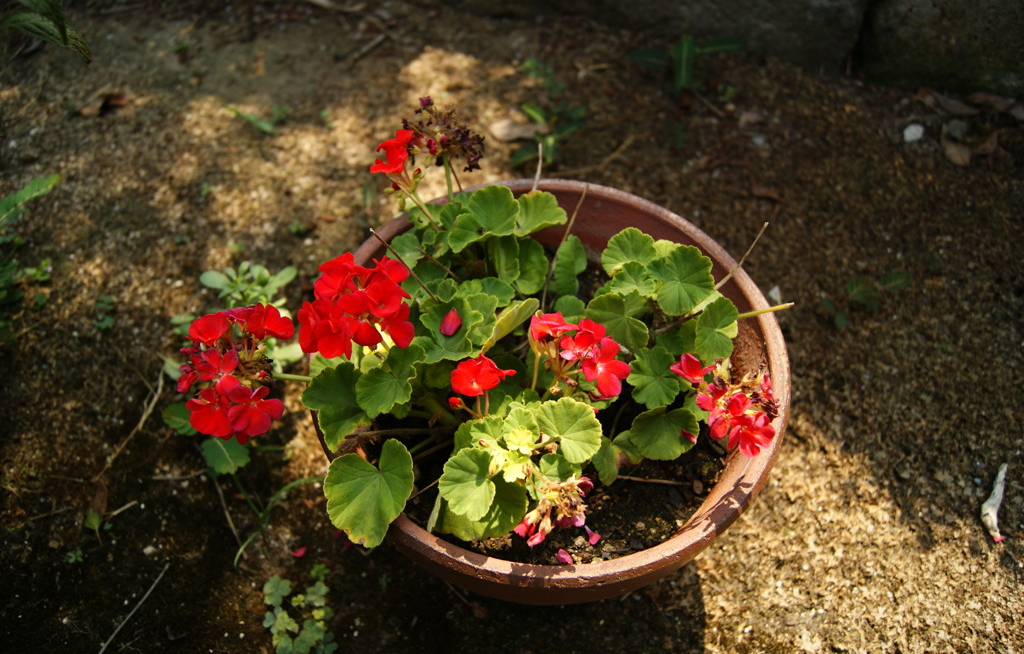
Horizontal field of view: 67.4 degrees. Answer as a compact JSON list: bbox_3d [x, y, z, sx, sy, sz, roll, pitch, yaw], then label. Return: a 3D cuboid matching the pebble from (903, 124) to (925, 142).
[{"bbox_3d":[0.520,-0.252,0.996,0.025,0.015,0.021,-13,55,-11],"label":"pebble"}]

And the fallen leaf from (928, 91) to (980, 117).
[{"bbox_3d":[0.629,-0.319,1.092,0.068,0.015,0.023,38,60,25],"label":"fallen leaf"}]

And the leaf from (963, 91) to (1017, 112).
[{"bbox_3d":[0.607,-0.286,0.974,0.063,0.013,0.026,2,53,0],"label":"leaf"}]

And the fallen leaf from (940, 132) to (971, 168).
[{"bbox_3d":[0.530,-0.212,0.918,0.037,0.015,0.042,2,53,0],"label":"fallen leaf"}]

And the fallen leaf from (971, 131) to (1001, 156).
[{"bbox_3d":[0.681,-0.264,1.105,0.043,0.016,0.035,4,53,0],"label":"fallen leaf"}]

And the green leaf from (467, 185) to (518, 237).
[{"bbox_3d":[-0.018,-0.103,0.692,0.055,0.040,0.036,4,53,0],"label":"green leaf"}]

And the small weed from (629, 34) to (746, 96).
[{"bbox_3d":[0.227,-0.339,0.995,0.145,0.040,0.080,3,53,0],"label":"small weed"}]

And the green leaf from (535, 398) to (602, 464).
[{"bbox_3d":[0.039,0.072,0.533,0.044,0.014,0.045,-3,70,-8],"label":"green leaf"}]

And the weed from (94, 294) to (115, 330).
[{"bbox_3d":[-0.458,-0.018,0.864,0.022,0.017,0.039,4,53,0],"label":"weed"}]

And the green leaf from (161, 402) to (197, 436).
[{"bbox_3d":[-0.281,0.079,0.660,0.042,0.011,0.033,7,61,-5],"label":"green leaf"}]

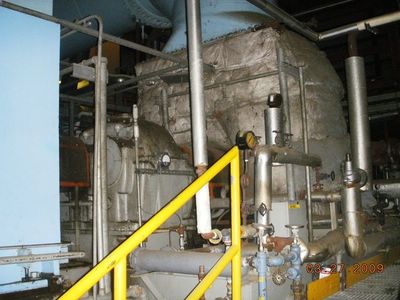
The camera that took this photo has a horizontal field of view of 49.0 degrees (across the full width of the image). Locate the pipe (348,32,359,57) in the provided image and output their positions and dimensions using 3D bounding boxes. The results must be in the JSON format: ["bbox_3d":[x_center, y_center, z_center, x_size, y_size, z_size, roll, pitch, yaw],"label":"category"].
[{"bbox_3d":[1.508,-1.036,4.313,0.089,0.243,0.089,-2,-6,0],"label":"pipe"}]

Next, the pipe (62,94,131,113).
[{"bbox_3d":[-1.593,-0.707,6.878,0.085,0.085,1.420,-7,-7,35],"label":"pipe"}]

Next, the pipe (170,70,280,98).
[{"bbox_3d":[0.229,-0.780,5.351,1.584,0.033,0.033,-7,-7,35],"label":"pipe"}]

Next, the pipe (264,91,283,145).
[{"bbox_3d":[0.569,-0.242,3.472,0.125,0.416,0.125,-2,-6,0],"label":"pipe"}]

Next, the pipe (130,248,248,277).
[{"bbox_3d":[-0.128,0.901,3.579,1.155,0.177,0.177,-7,-7,35],"label":"pipe"}]

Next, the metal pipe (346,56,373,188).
[{"bbox_3d":[1.529,-0.266,4.269,0.182,1.296,0.182,-2,-6,0],"label":"metal pipe"}]

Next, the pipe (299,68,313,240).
[{"bbox_3d":[1.292,0.035,5.415,0.042,2.154,0.042,-2,-6,0],"label":"pipe"}]

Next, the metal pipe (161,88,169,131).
[{"bbox_3d":[-0.460,-0.539,5.830,0.070,0.567,0.070,-2,-6,0],"label":"metal pipe"}]

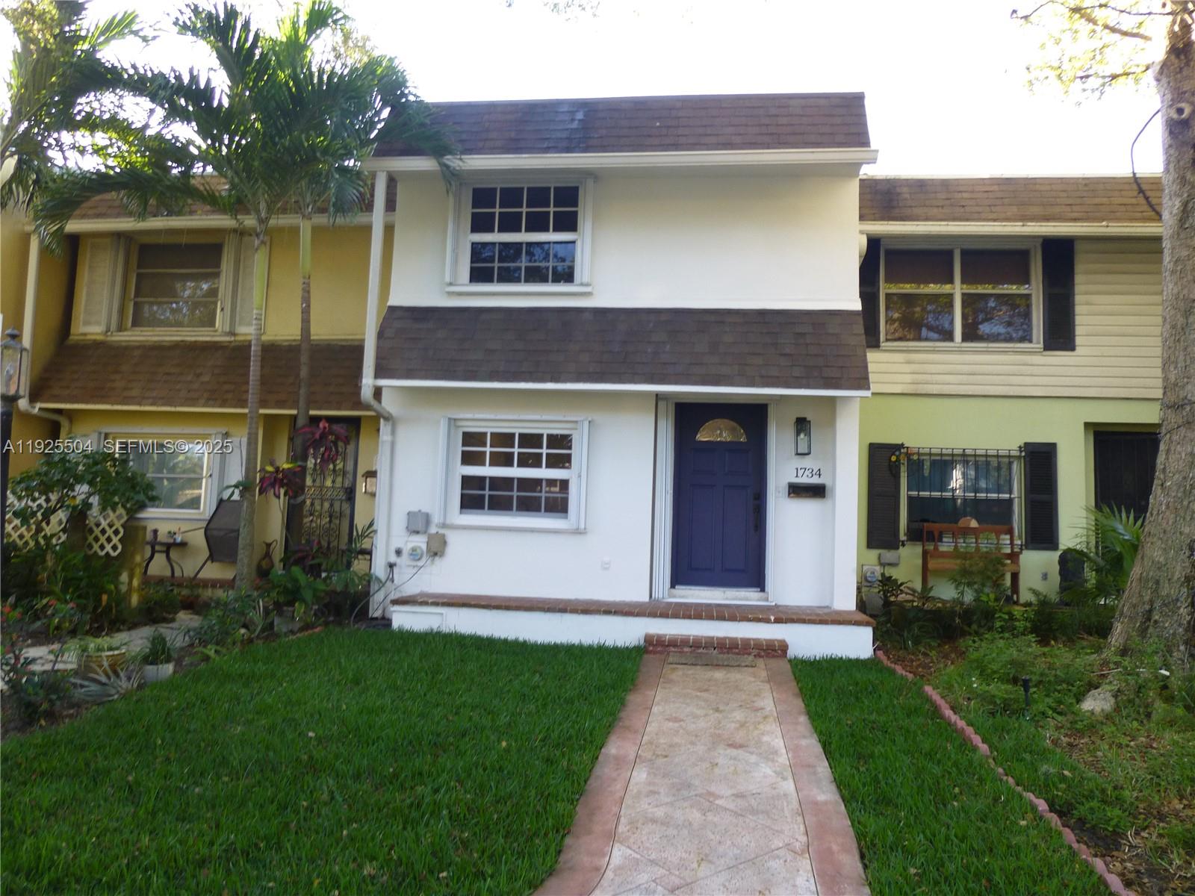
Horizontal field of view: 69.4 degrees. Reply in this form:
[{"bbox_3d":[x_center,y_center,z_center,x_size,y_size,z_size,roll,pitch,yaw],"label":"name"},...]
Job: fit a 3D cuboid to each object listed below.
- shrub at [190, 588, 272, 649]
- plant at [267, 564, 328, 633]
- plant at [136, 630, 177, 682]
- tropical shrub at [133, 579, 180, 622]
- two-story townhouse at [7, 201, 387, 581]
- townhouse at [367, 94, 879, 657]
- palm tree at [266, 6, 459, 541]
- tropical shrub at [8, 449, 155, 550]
[{"bbox_3d":[-3.198,1.489,7.528,0.758,0.522,0.650,1,-4,7],"label":"shrub"},{"bbox_3d":[-2.925,1.468,8.407,0.629,0.665,0.550,1,-4,7],"label":"plant"},{"bbox_3d":[-3.152,1.489,6.160,0.306,0.366,0.270,1,-4,7],"label":"plant"},{"bbox_3d":[-4.367,1.529,8.570,0.485,0.430,0.450,1,-4,7],"label":"tropical shrub"},{"bbox_3d":[-4.837,-0.794,14.910,5.450,5.800,7.500,1,-4,7],"label":"two-story townhouse"},{"bbox_3d":[0.493,-0.805,12.372,5.420,5.980,7.500,1,-4,7],"label":"townhouse"},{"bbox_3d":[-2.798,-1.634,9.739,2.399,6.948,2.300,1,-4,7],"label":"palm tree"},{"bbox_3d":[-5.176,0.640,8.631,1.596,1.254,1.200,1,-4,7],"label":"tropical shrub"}]

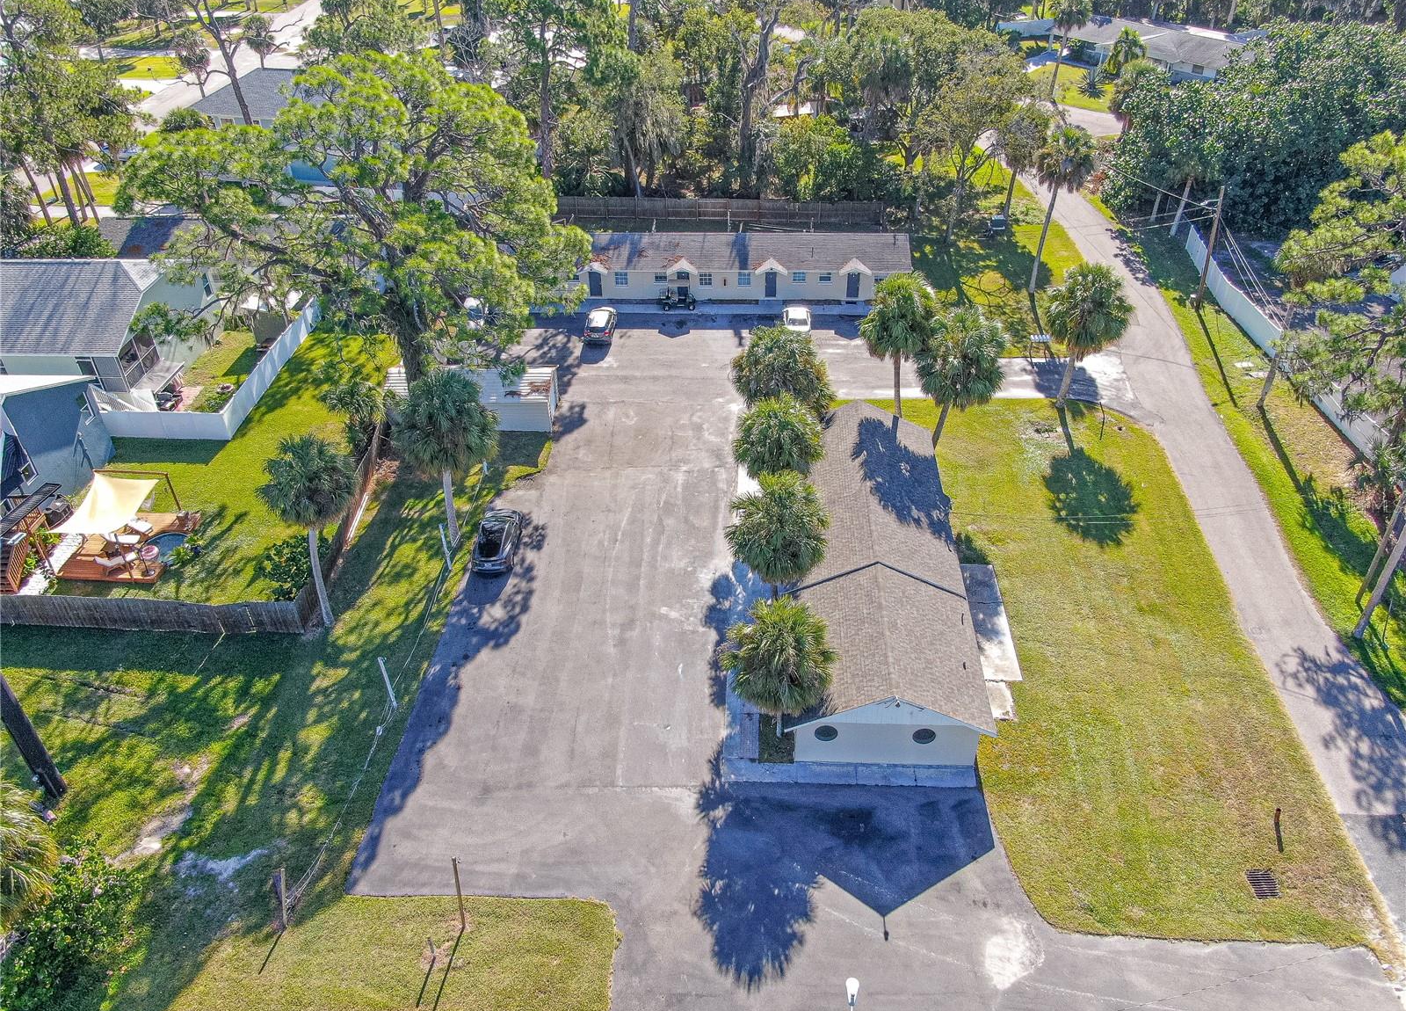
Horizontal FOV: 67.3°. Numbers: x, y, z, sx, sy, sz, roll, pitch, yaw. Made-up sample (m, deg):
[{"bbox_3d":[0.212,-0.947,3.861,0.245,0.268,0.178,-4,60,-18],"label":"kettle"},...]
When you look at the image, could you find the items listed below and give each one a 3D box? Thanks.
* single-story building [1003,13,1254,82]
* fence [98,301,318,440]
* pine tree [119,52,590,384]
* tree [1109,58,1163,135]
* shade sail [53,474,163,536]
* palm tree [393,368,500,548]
[{"bbox_3d":[56.913,-59.393,135.723,17.000,4.300,32.000,-22,40,-27],"label":"single-story building"},{"bbox_3d":[-31.217,-9.155,68.054,7.800,1.800,15.300,1,37,3],"label":"fence"},{"bbox_3d":[-17.144,-11.702,55.006,22.500,21.000,18.500,-2,35,0],"label":"pine tree"},{"bbox_3d":[41.504,-39.157,102.105,4.813,7.800,4.813,1,36,3],"label":"tree"},{"bbox_3d":[-29.622,0.060,52.547,3.700,0.700,4.900,1,36,3],"label":"shade sail"},{"bbox_3d":[-11.852,-1.943,50.704,4.925,9.700,4.925,1,36,3],"label":"palm tree"}]

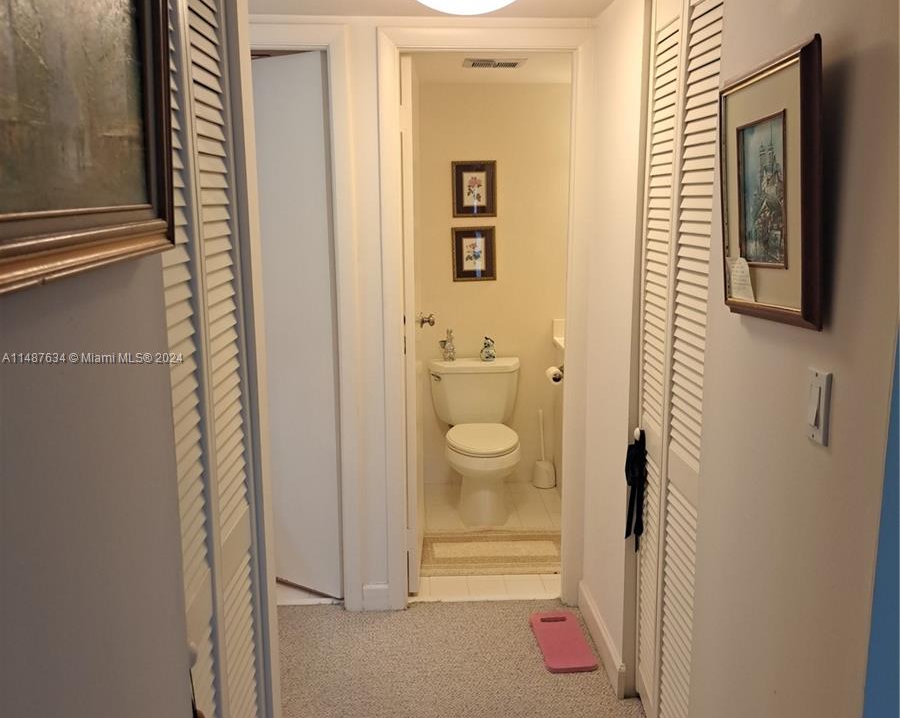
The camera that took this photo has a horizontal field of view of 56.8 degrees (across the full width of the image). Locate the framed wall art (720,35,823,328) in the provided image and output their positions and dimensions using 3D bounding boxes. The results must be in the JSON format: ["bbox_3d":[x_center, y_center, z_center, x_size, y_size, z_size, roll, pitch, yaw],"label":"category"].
[{"bbox_3d":[0.548,-0.290,1.462,0.024,0.449,0.369,-4,8,-2],"label":"framed wall art"}]

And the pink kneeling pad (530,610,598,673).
[{"bbox_3d":[0.394,0.991,2.928,0.171,0.021,0.385,-1,10,-3],"label":"pink kneeling pad"}]

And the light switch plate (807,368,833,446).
[{"bbox_3d":[0.583,0.079,1.321,0.009,0.113,0.067,-1,10,-3],"label":"light switch plate"}]

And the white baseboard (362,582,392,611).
[{"bbox_3d":[-0.284,0.908,3.178,0.099,0.102,0.017,-1,10,-3],"label":"white baseboard"}]

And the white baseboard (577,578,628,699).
[{"bbox_3d":[0.523,0.957,2.882,0.018,0.102,0.597,-1,10,-3],"label":"white baseboard"}]

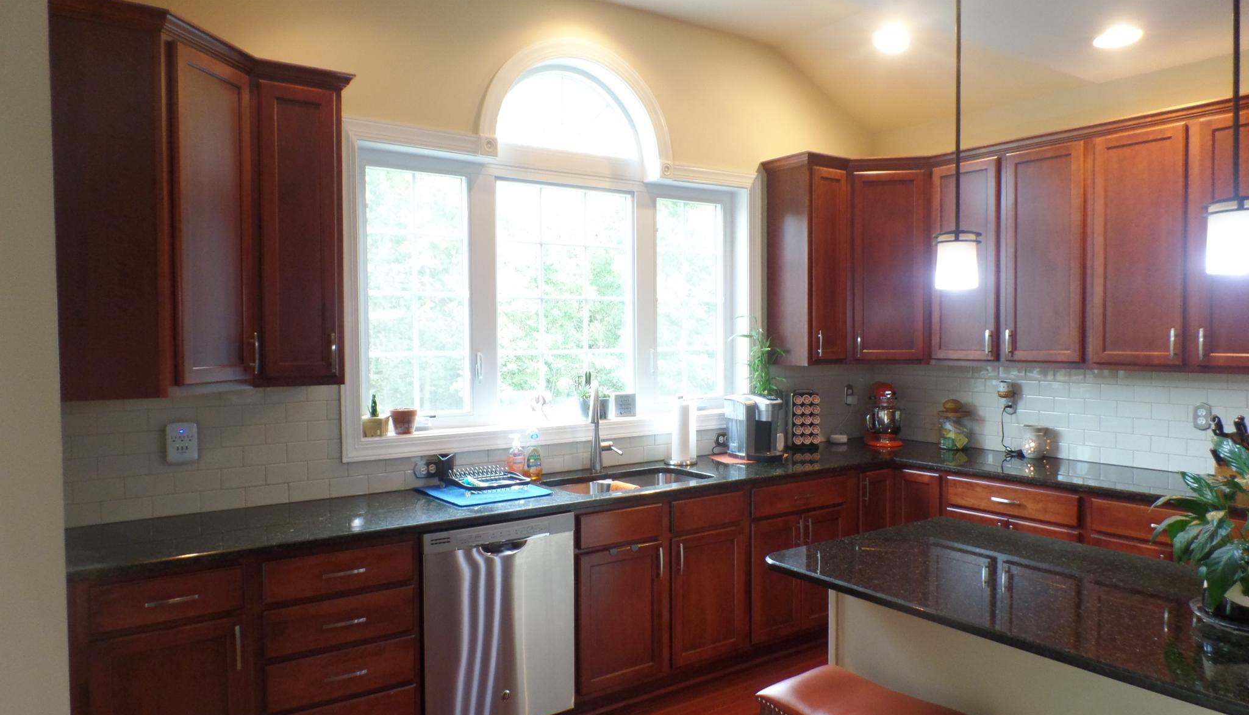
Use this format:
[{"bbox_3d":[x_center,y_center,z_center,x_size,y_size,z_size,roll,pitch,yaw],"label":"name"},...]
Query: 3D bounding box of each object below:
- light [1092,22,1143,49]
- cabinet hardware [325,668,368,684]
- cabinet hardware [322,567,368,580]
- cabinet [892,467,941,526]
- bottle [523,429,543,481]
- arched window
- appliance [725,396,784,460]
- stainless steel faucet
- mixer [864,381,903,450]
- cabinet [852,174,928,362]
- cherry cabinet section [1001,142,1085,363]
[{"bbox_3d":[1.997,-1.303,3.356,0.190,0.025,0.190,-1,2,-35],"label":"light"},{"bbox_3d":[-0.901,1.027,2.684,0.140,0.013,0.034,-1,2,-35],"label":"cabinet hardware"},{"bbox_3d":[-0.903,0.693,2.675,0.139,0.013,0.034,-1,2,-35],"label":"cabinet hardware"},{"bbox_3d":[1.637,0.926,4.279,0.420,0.720,0.300,-1,2,-34],"label":"cabinet"},{"bbox_3d":[-0.399,0.428,3.667,0.075,0.232,0.055,-1,2,-14],"label":"bottle"},{"bbox_3d":[-0.263,-1.202,4.007,0.830,0.410,0.070,-1,2,-34],"label":"arched window"},{"bbox_3d":[0.674,0.354,4.294,0.220,0.327,0.300,-1,2,-35],"label":"appliance"},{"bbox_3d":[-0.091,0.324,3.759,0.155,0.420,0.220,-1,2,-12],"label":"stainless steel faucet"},{"bbox_3d":[1.500,0.320,4.840,0.220,0.360,0.330,0,2,9],"label":"mixer"},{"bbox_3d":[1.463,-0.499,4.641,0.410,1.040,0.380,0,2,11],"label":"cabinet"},{"bbox_3d":[2.135,-0.492,4.061,0.310,1.035,0.396,-1,2,-34],"label":"cherry cabinet section"}]

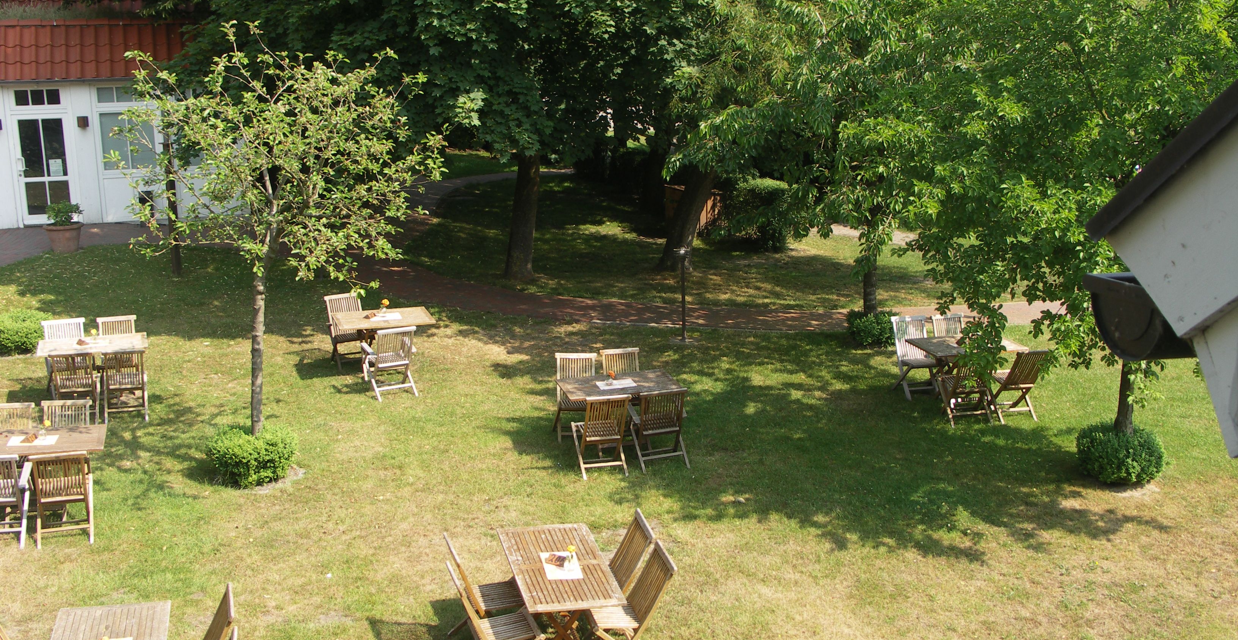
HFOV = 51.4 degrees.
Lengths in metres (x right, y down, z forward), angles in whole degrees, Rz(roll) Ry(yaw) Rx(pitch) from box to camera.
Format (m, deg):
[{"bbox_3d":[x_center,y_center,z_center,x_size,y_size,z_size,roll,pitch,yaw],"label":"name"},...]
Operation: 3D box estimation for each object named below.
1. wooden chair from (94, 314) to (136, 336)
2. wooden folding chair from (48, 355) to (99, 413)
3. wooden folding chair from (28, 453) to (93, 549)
[{"bbox_3d":[-6.186,0.468,15.933,0.476,0.888,0.604,-4,18,-18],"label":"wooden chair"},{"bbox_3d":[-6.293,0.727,14.959,0.480,0.880,0.610,-3,16,-16],"label":"wooden folding chair"},{"bbox_3d":[-4.984,1.521,11.568,0.476,0.888,0.604,-4,18,-18],"label":"wooden folding chair"}]

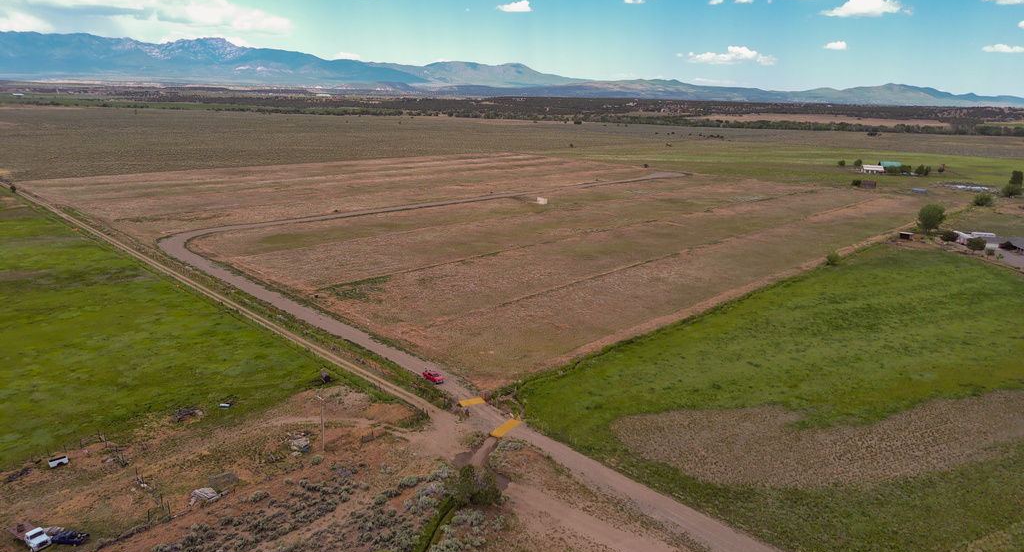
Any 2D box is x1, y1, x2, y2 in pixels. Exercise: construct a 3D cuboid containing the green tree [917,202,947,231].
[{"bbox_3d":[204.355,-28.372,331.193,12.000,12.600,11.800,11,18,31],"label":"green tree"}]

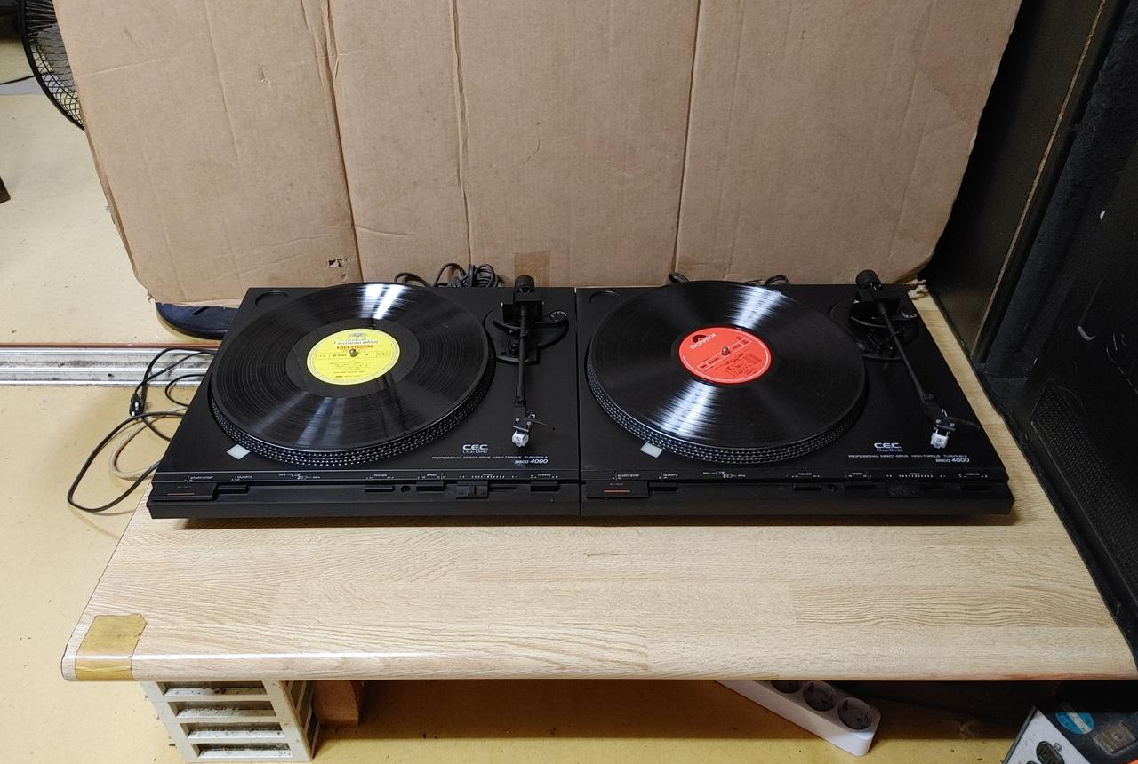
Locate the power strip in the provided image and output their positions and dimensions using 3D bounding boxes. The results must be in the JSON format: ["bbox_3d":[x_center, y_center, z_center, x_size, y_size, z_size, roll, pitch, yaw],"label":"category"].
[{"bbox_3d":[0.257,0.383,1.105,0.280,0.041,0.055,23,46,24],"label":"power strip"}]

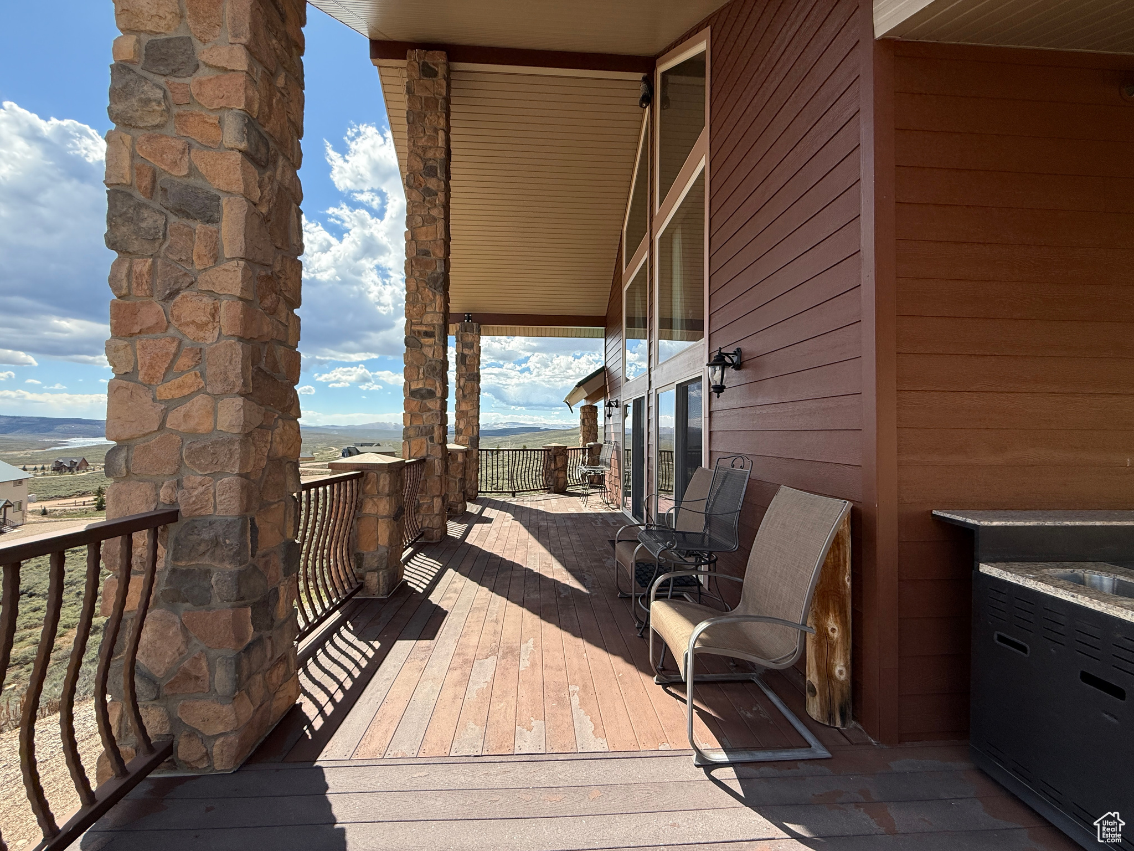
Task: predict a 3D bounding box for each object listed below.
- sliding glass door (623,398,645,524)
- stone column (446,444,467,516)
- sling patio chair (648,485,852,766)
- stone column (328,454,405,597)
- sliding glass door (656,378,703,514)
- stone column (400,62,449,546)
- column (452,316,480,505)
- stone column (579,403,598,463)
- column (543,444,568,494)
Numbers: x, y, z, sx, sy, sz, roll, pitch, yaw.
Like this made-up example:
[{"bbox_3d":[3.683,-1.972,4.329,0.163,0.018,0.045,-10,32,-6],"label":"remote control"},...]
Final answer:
[{"bbox_3d":[1.113,0.551,7.676,0.085,2.038,1.769,1,-1,-4],"label":"sliding glass door"},{"bbox_3d":[-2.083,0.942,8.245,0.509,1.228,0.502,1,-1,-4],"label":"stone column"},{"bbox_3d":[0.889,0.908,2.360,0.764,1.132,0.658,1,-1,-4],"label":"sling patio chair"},{"bbox_3d":[-1.793,0.863,4.139,0.509,1.228,0.516,1,-1,-4],"label":"stone column"},{"bbox_3d":[1.277,0.507,5.404,0.085,2.038,1.769,1,-1,-4],"label":"sliding glass door"},{"bbox_3d":[-1.896,-1.719,6.246,0.545,6.474,0.481,1,-1,-4],"label":"stone column"},{"bbox_3d":[-2.226,-0.329,10.260,0.545,3.849,0.481,1,-1,-4],"label":"column"},{"bbox_3d":[0.681,0.543,14.229,0.566,2.335,0.538,1,-1,-4],"label":"stone column"},{"bbox_3d":[-0.284,1.035,11.311,0.474,1.210,0.474,2,-1,-39],"label":"column"}]

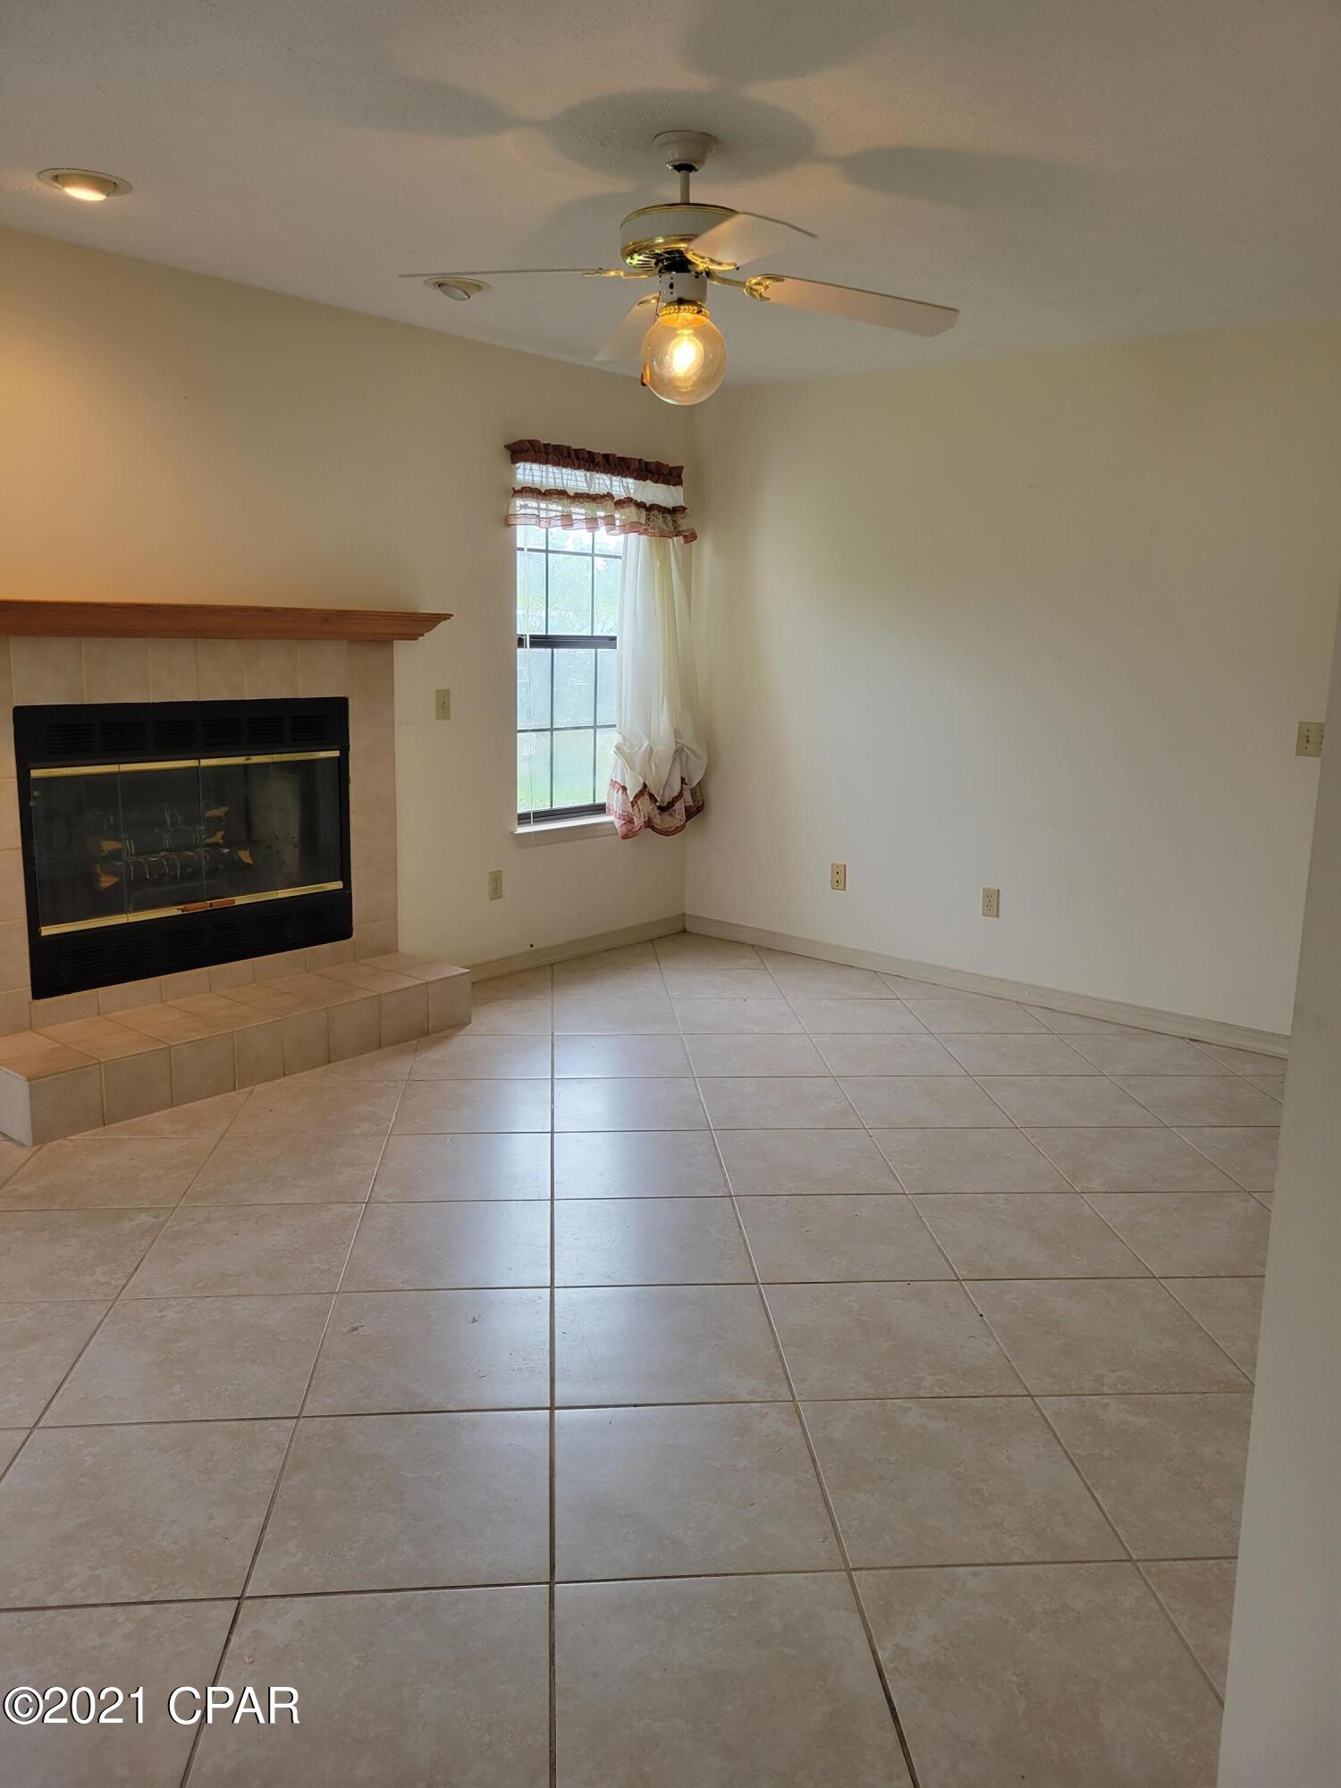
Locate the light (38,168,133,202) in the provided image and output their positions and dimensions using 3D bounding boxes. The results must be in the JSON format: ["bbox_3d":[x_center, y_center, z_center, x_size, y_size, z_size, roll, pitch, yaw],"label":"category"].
[{"bbox_3d":[-1.403,-1.681,3.219,0.210,0.050,0.210,11,15,39],"label":"light"}]

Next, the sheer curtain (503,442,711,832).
[{"bbox_3d":[-0.234,-0.996,5.625,0.150,1.600,1.150,11,15,39],"label":"sheer curtain"}]

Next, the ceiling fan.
[{"bbox_3d":[0.039,-1.324,2.877,1.180,0.535,1.180,-2,12,-15],"label":"ceiling fan"}]

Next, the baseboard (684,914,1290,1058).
[{"bbox_3d":[1.121,0.342,5.520,2.750,0.086,0.018,11,15,39],"label":"baseboard"}]

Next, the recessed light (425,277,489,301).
[{"bbox_3d":[-0.652,-1.844,4.117,0.205,0.050,0.205,0,11,-5],"label":"recessed light"}]

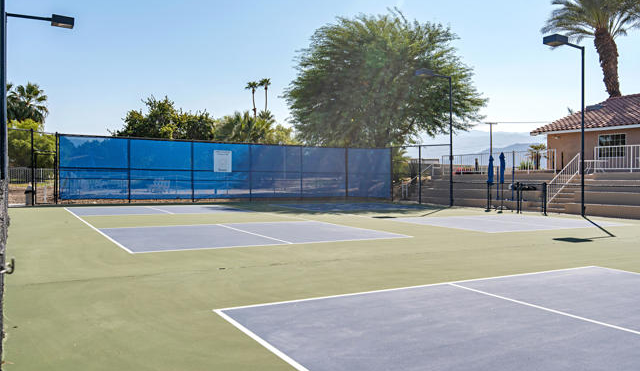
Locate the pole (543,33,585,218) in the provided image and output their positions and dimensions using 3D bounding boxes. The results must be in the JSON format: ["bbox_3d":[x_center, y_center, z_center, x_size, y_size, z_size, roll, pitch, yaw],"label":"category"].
[{"bbox_3d":[9.311,-2.143,20.060,2.110,6.660,0.560,-1,1,-30],"label":"pole"}]

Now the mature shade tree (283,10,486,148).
[{"bbox_3d":[4.619,-5.873,38.200,14.000,13.100,13.500,0,1,0],"label":"mature shade tree"}]

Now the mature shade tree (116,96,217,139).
[{"bbox_3d":[-14.483,-4.078,50.000,10.200,8.400,9.300,0,1,0],"label":"mature shade tree"}]

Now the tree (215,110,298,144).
[{"bbox_3d":[-6.786,-3.900,57.000,9.000,8.100,7.500,0,1,0],"label":"tree"}]

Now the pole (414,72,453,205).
[{"bbox_3d":[5.786,-2.279,26.431,2.140,6.660,0.600,-1,1,-30],"label":"pole"}]

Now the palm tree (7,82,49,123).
[{"bbox_3d":[-31.257,-5.637,57.000,4.500,10.700,4.500,0,1,0],"label":"palm tree"}]

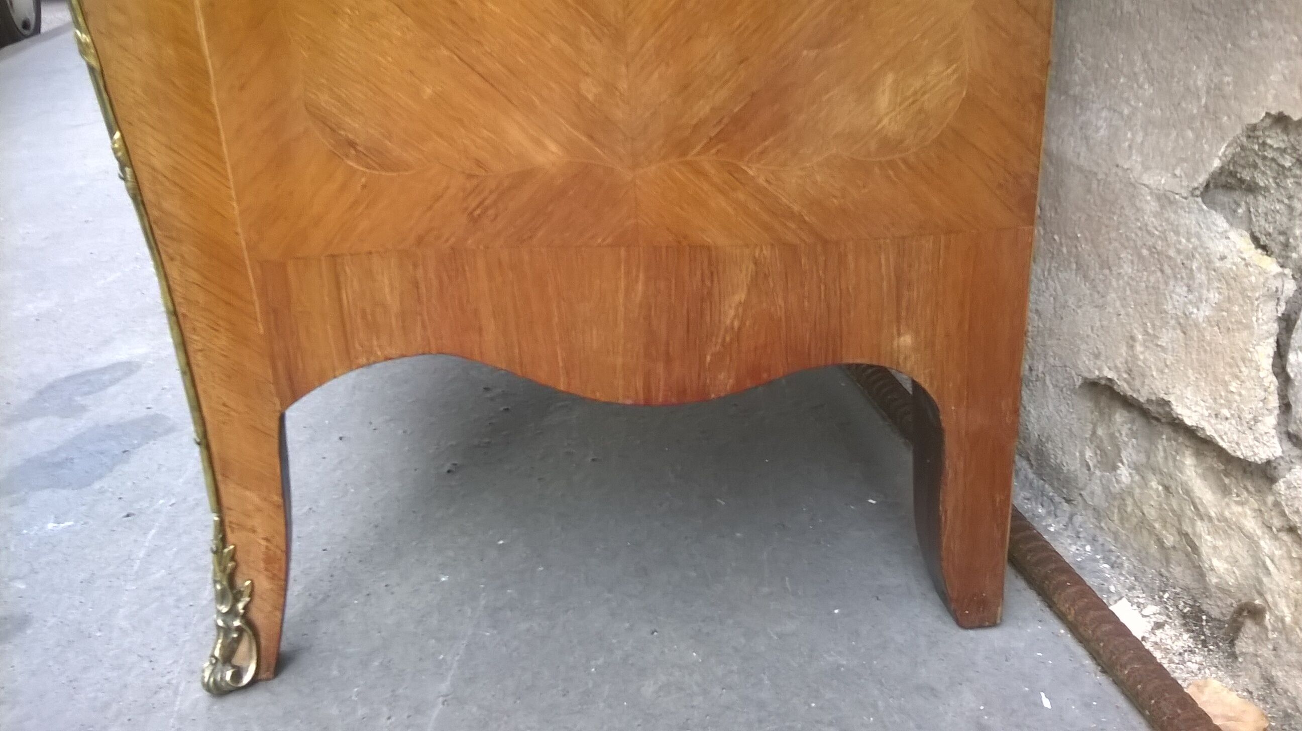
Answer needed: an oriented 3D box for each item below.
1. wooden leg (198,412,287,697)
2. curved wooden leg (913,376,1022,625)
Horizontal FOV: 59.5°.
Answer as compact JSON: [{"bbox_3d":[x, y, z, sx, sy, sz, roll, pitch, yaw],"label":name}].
[{"bbox_3d":[-0.228,0.100,0.627,0.056,0.164,0.046,-4,20,-6],"label":"wooden leg"},{"bbox_3d":[0.179,0.074,0.672,0.056,0.162,0.049,-4,20,-6],"label":"curved wooden leg"}]

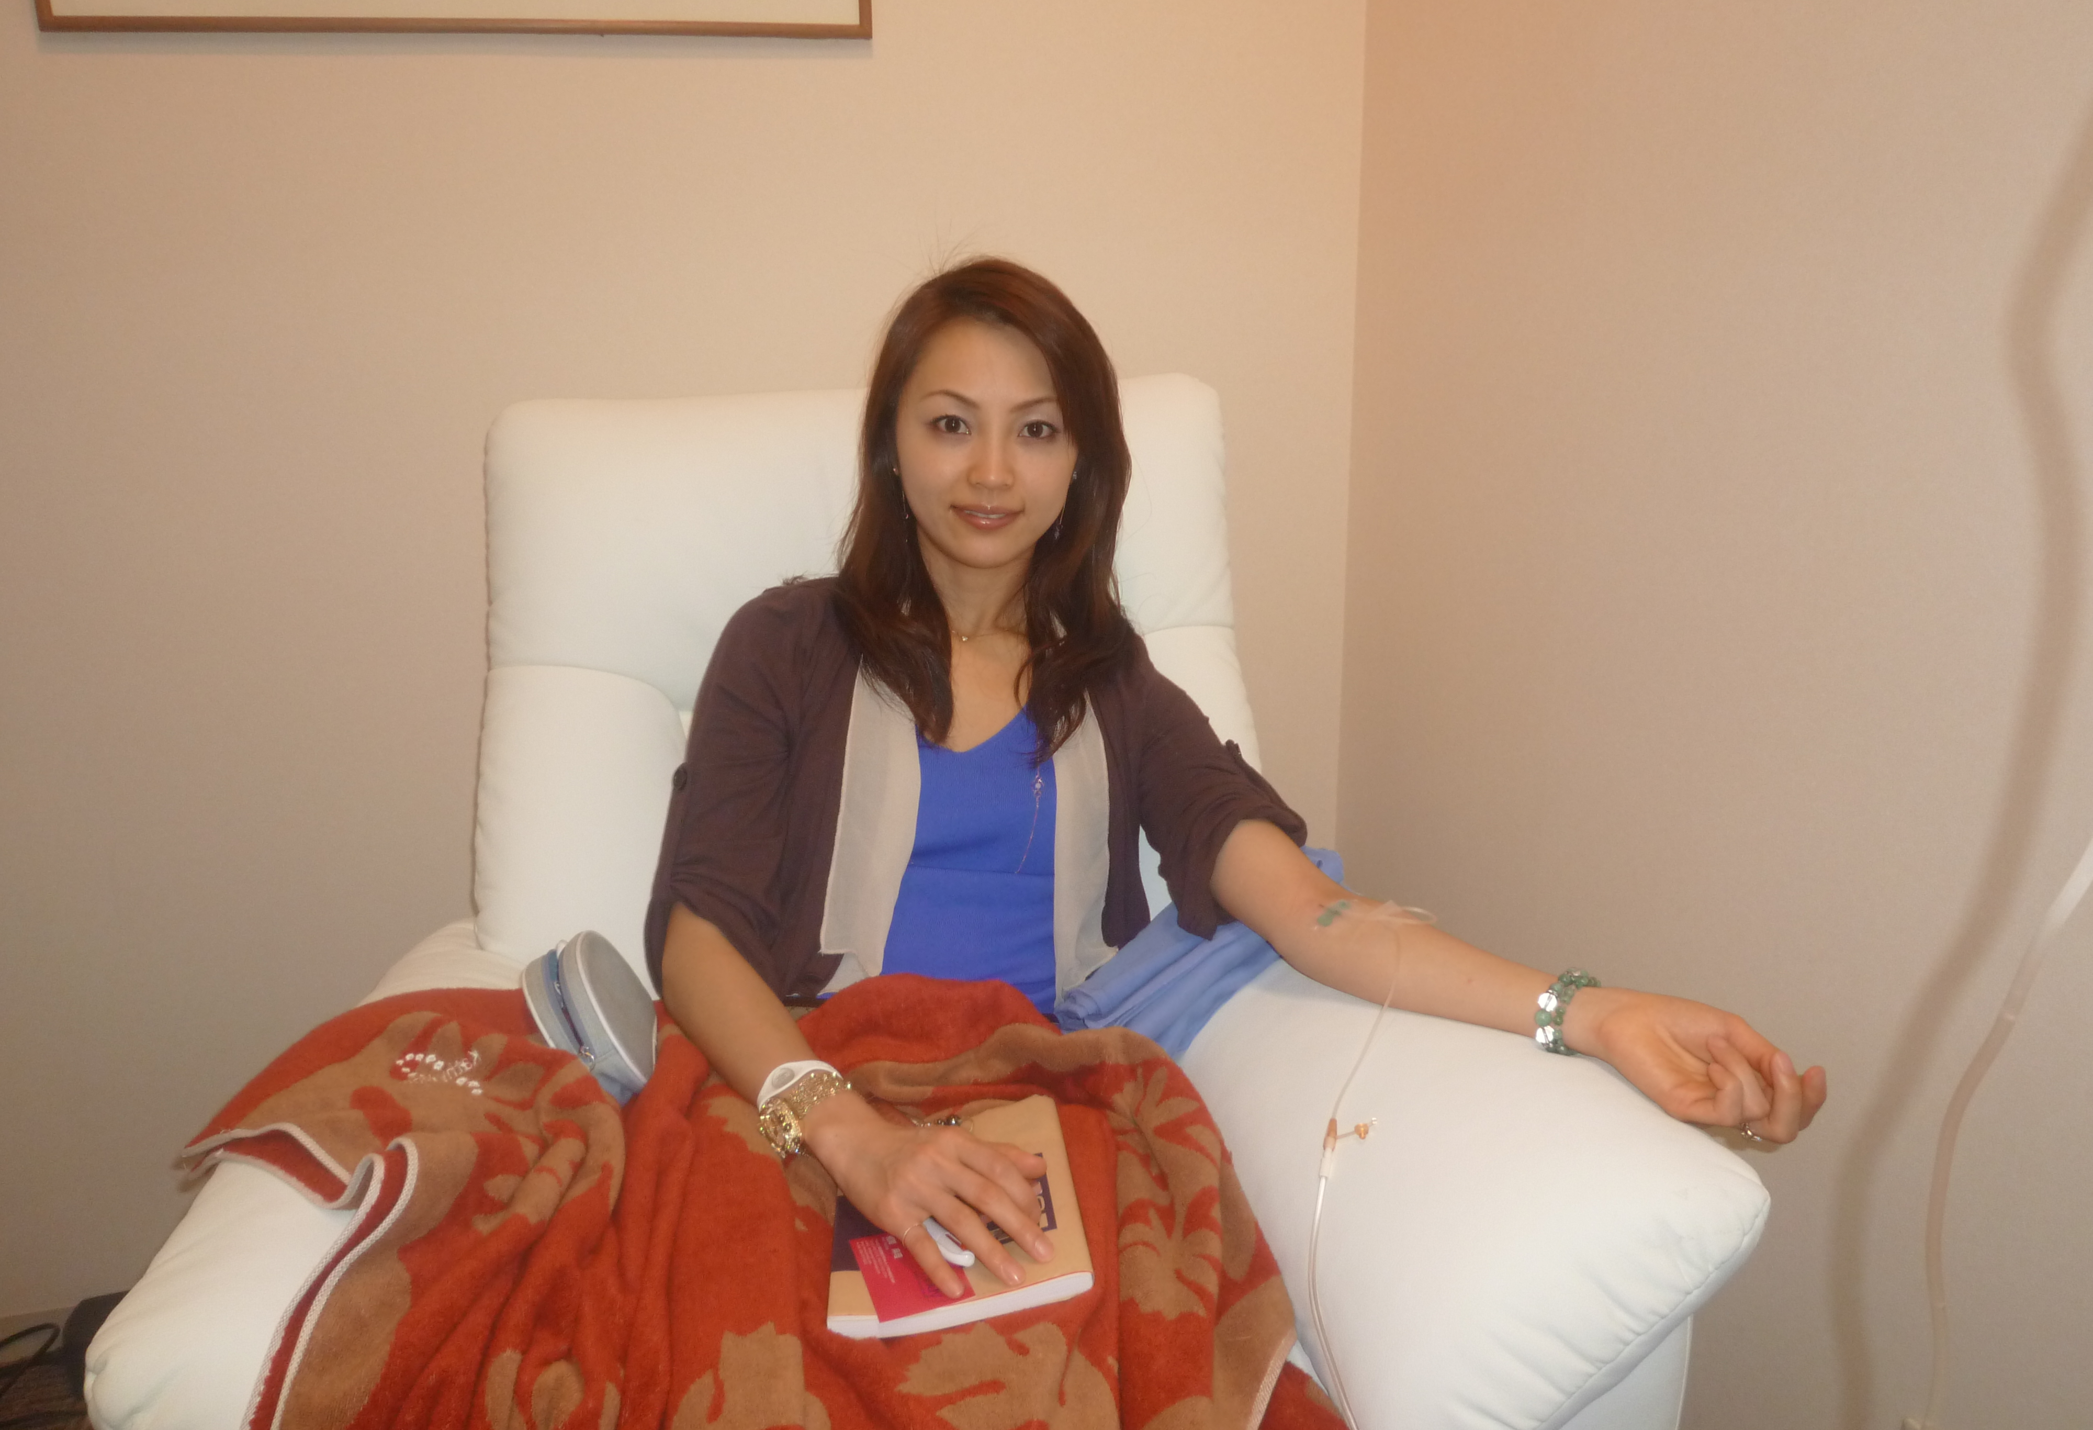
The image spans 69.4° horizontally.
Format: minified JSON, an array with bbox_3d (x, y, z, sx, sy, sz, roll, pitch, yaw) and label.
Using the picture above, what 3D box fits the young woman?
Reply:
[{"bbox_3d":[0.105,0.300,0.980,0.730,1.180,0.820,-2,14,-8],"label":"young woman"}]

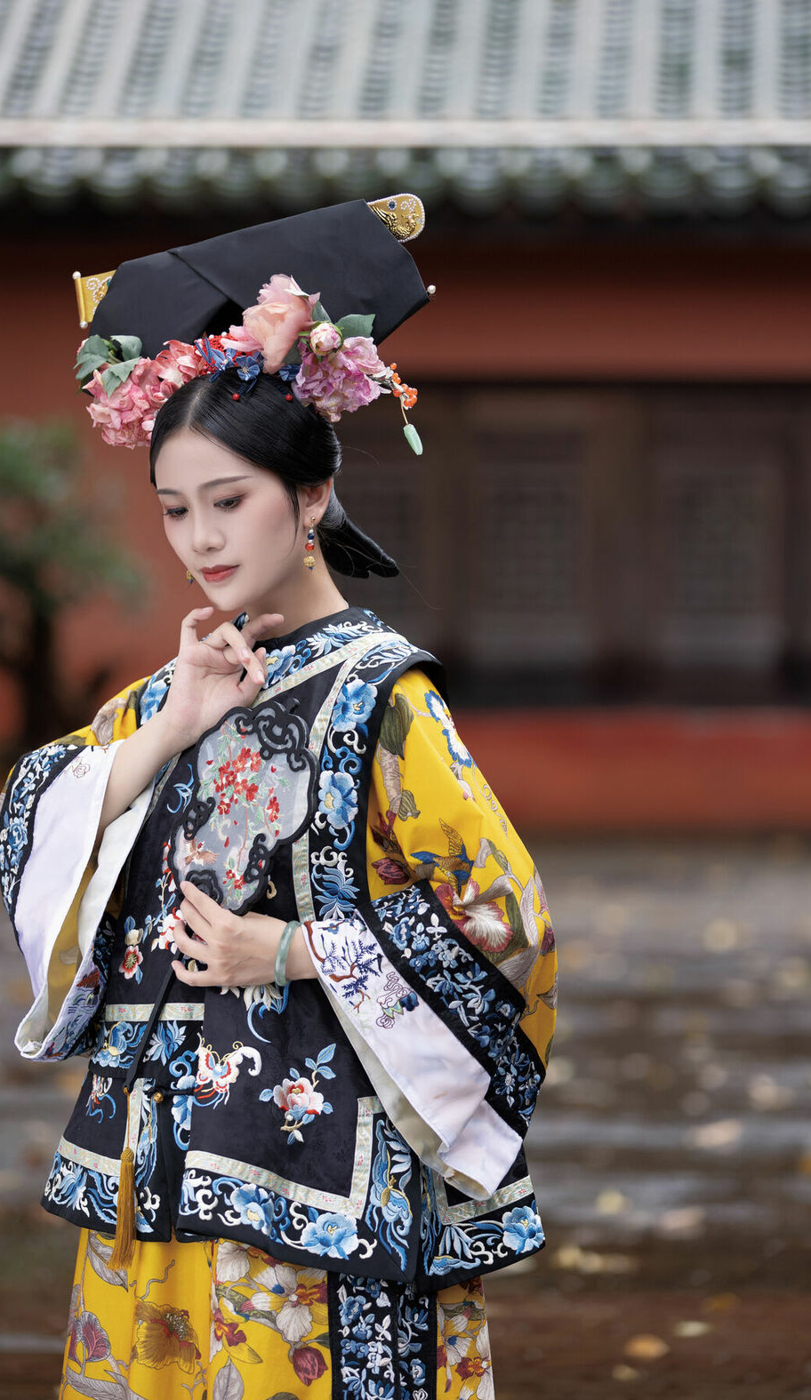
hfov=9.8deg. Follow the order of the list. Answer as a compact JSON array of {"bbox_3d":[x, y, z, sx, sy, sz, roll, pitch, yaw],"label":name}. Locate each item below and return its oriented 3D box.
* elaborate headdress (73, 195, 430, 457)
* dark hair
[{"bbox_3d":[-0.142,-0.346,4.420,0.385,0.215,0.155,-8,7,36],"label":"elaborate headdress"},{"bbox_3d":[-0.124,-0.199,4.429,0.166,0.220,0.250,-8,7,36],"label":"dark hair"}]

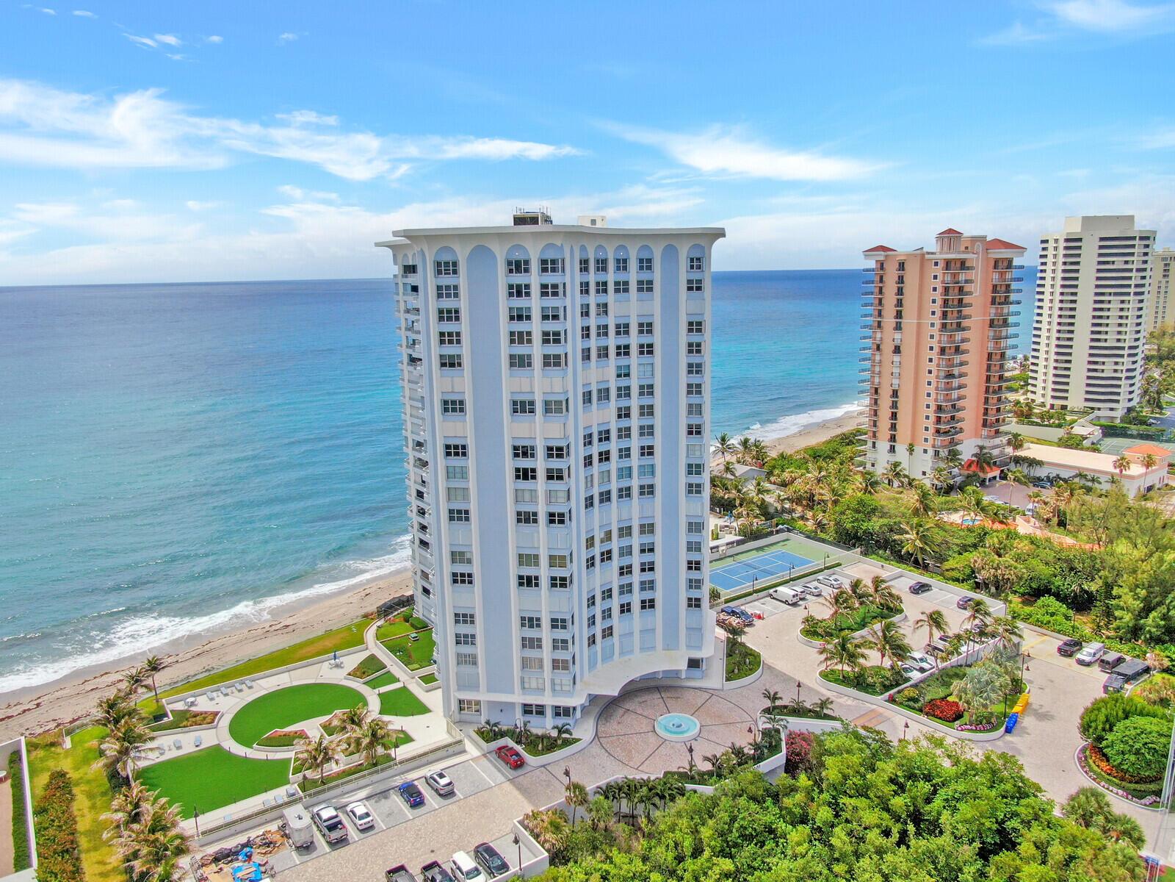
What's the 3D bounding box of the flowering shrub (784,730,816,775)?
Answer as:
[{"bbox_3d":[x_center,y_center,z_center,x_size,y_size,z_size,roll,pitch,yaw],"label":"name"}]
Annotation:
[{"bbox_3d":[26.765,39.658,102.619,4.000,6.850,4.000,-9,14,-34],"label":"flowering shrub"}]

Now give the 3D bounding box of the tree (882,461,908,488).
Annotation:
[{"bbox_3d":[79.487,8.715,211.334,7.000,7.300,6.800,-1,12,0],"label":"tree"}]

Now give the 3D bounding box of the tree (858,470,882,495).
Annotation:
[{"bbox_3d":[71.327,10.809,203.770,5.900,7.000,5.900,-1,12,0],"label":"tree"}]

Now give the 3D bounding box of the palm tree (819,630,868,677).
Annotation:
[{"bbox_3d":[37.206,30.992,118.255,7.000,7.500,7.000,-1,12,0],"label":"palm tree"}]

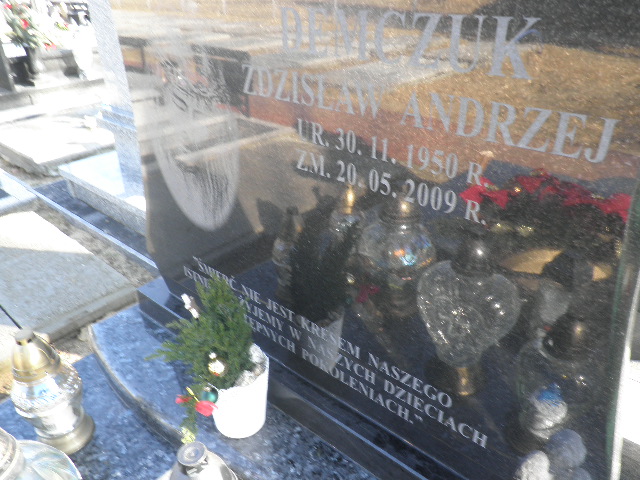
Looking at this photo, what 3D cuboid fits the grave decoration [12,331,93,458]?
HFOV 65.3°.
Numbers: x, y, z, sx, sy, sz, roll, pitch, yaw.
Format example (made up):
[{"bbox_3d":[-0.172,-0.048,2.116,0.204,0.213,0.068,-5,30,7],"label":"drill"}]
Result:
[{"bbox_3d":[-0.517,0.282,0.952,0.124,0.278,0.124,22,38,36],"label":"grave decoration"}]

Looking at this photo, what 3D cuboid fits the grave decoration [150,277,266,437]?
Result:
[{"bbox_3d":[-0.191,0.215,0.878,0.173,0.326,0.199,22,38,36],"label":"grave decoration"}]

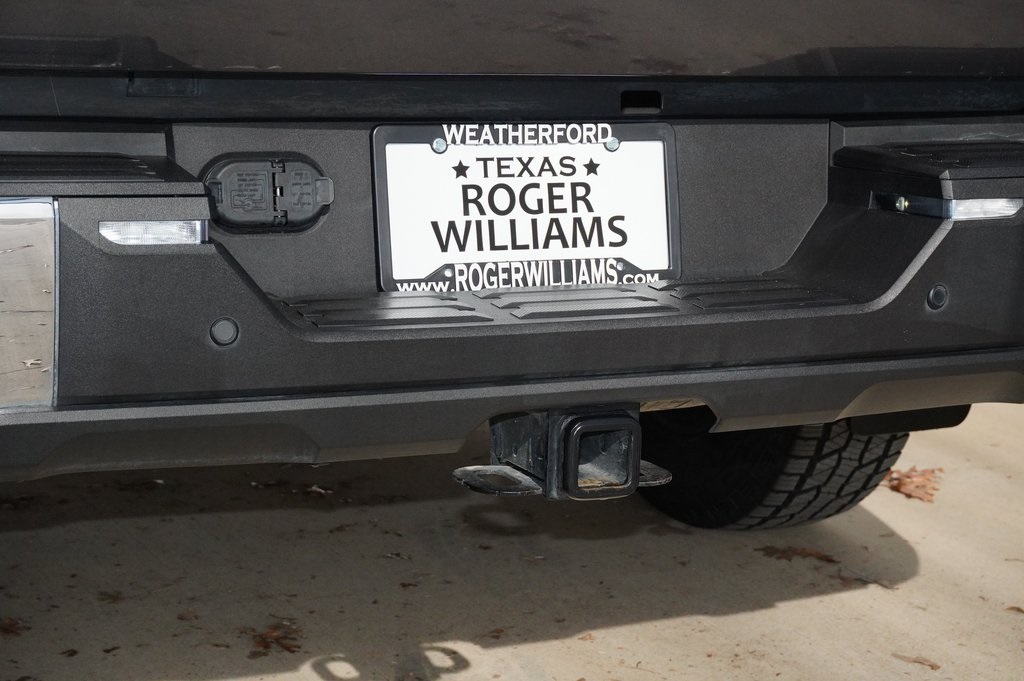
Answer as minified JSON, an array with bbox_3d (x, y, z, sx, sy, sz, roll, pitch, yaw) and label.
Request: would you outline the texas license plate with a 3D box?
[{"bbox_3d":[0.018,-0.126,1.815,0.309,0.157,0.014,-3,0,-22],"label":"texas license plate"}]

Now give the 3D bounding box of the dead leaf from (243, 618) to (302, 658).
[{"bbox_3d":[-0.324,0.399,2.568,0.082,0.022,0.115,-1,8,-7],"label":"dead leaf"}]

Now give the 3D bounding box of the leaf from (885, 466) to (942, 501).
[{"bbox_3d":[0.737,0.264,3.501,0.115,0.035,0.140,2,8,12],"label":"leaf"}]

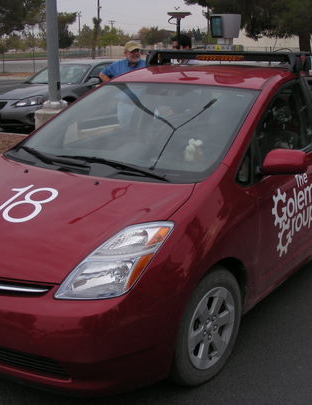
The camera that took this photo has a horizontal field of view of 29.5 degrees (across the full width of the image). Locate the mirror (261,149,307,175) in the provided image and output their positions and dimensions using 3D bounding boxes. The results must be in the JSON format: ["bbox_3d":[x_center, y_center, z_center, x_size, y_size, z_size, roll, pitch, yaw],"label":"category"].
[{"bbox_3d":[0.691,-0.228,3.248,0.230,0.138,0.145,10,18,35],"label":"mirror"}]

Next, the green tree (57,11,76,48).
[{"bbox_3d":[-10.746,-20.547,70.000,3.200,4.800,3.200,-1,15,0],"label":"green tree"}]

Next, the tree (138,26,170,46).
[{"bbox_3d":[-0.253,-27.834,100.000,5.400,4.000,5.000,-1,15,0],"label":"tree"}]

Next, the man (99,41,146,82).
[{"bbox_3d":[-0.280,-0.740,5.930,0.580,1.680,0.420,-10,18,-32],"label":"man"}]

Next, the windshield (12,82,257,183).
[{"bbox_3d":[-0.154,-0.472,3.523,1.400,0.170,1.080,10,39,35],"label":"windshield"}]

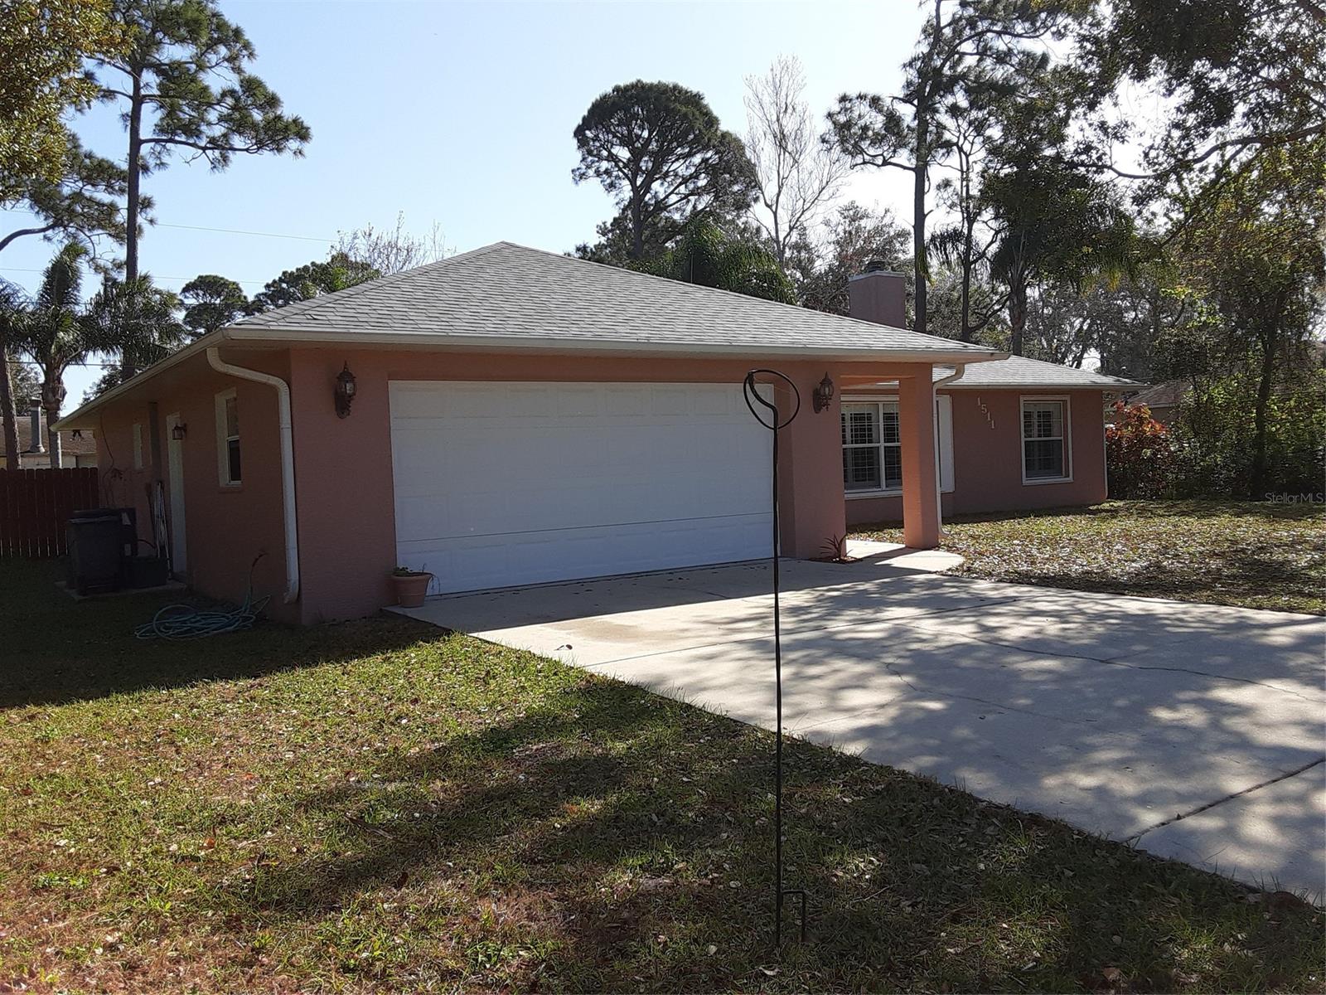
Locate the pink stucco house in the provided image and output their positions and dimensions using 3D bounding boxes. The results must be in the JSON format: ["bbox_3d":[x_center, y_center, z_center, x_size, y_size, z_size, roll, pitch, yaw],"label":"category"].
[{"bbox_3d":[-0.160,-2.192,21.111,20.100,5.500,17.700,-4,3,-34],"label":"pink stucco house"}]

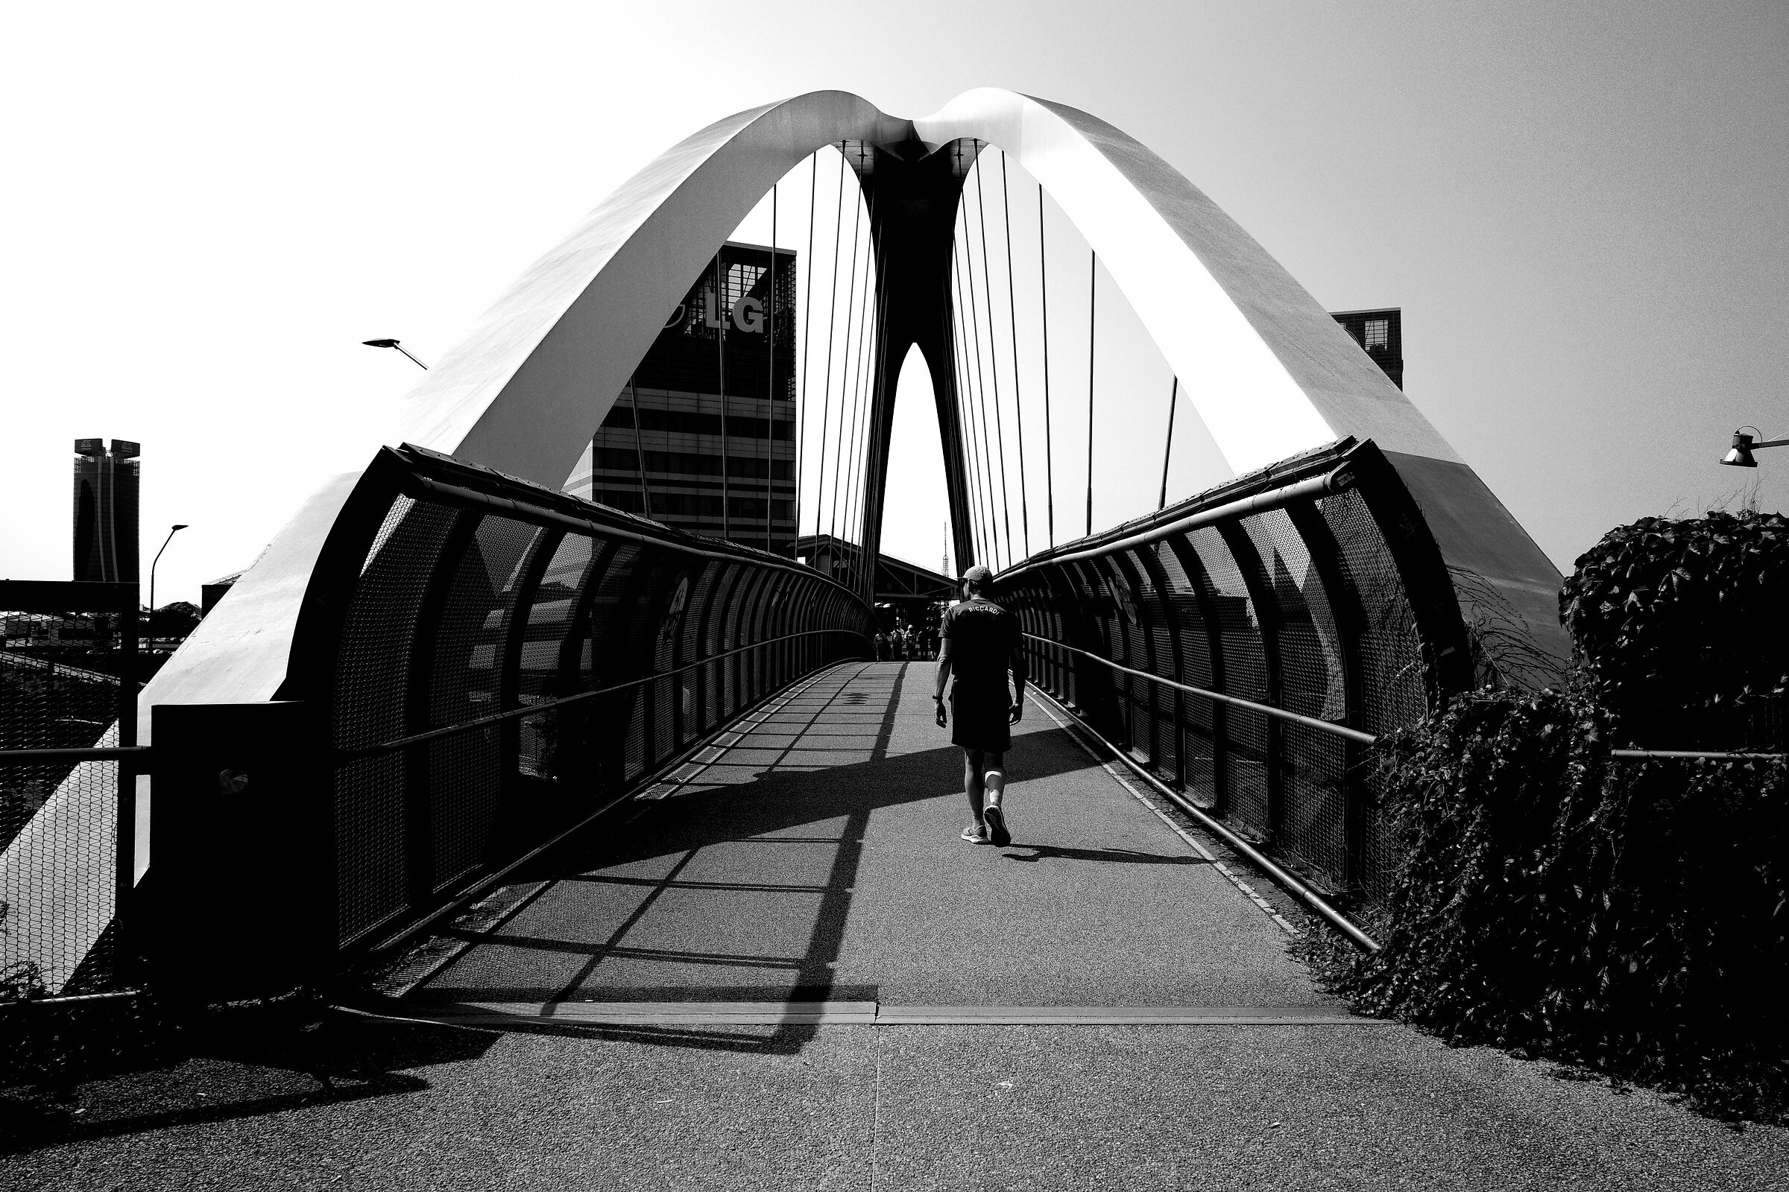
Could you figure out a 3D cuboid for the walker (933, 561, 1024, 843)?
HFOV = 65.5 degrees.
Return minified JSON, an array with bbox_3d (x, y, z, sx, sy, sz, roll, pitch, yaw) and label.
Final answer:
[{"bbox_3d":[0.549,0.689,8.883,0.590,1.764,0.500,0,-2,-3],"label":"walker"}]

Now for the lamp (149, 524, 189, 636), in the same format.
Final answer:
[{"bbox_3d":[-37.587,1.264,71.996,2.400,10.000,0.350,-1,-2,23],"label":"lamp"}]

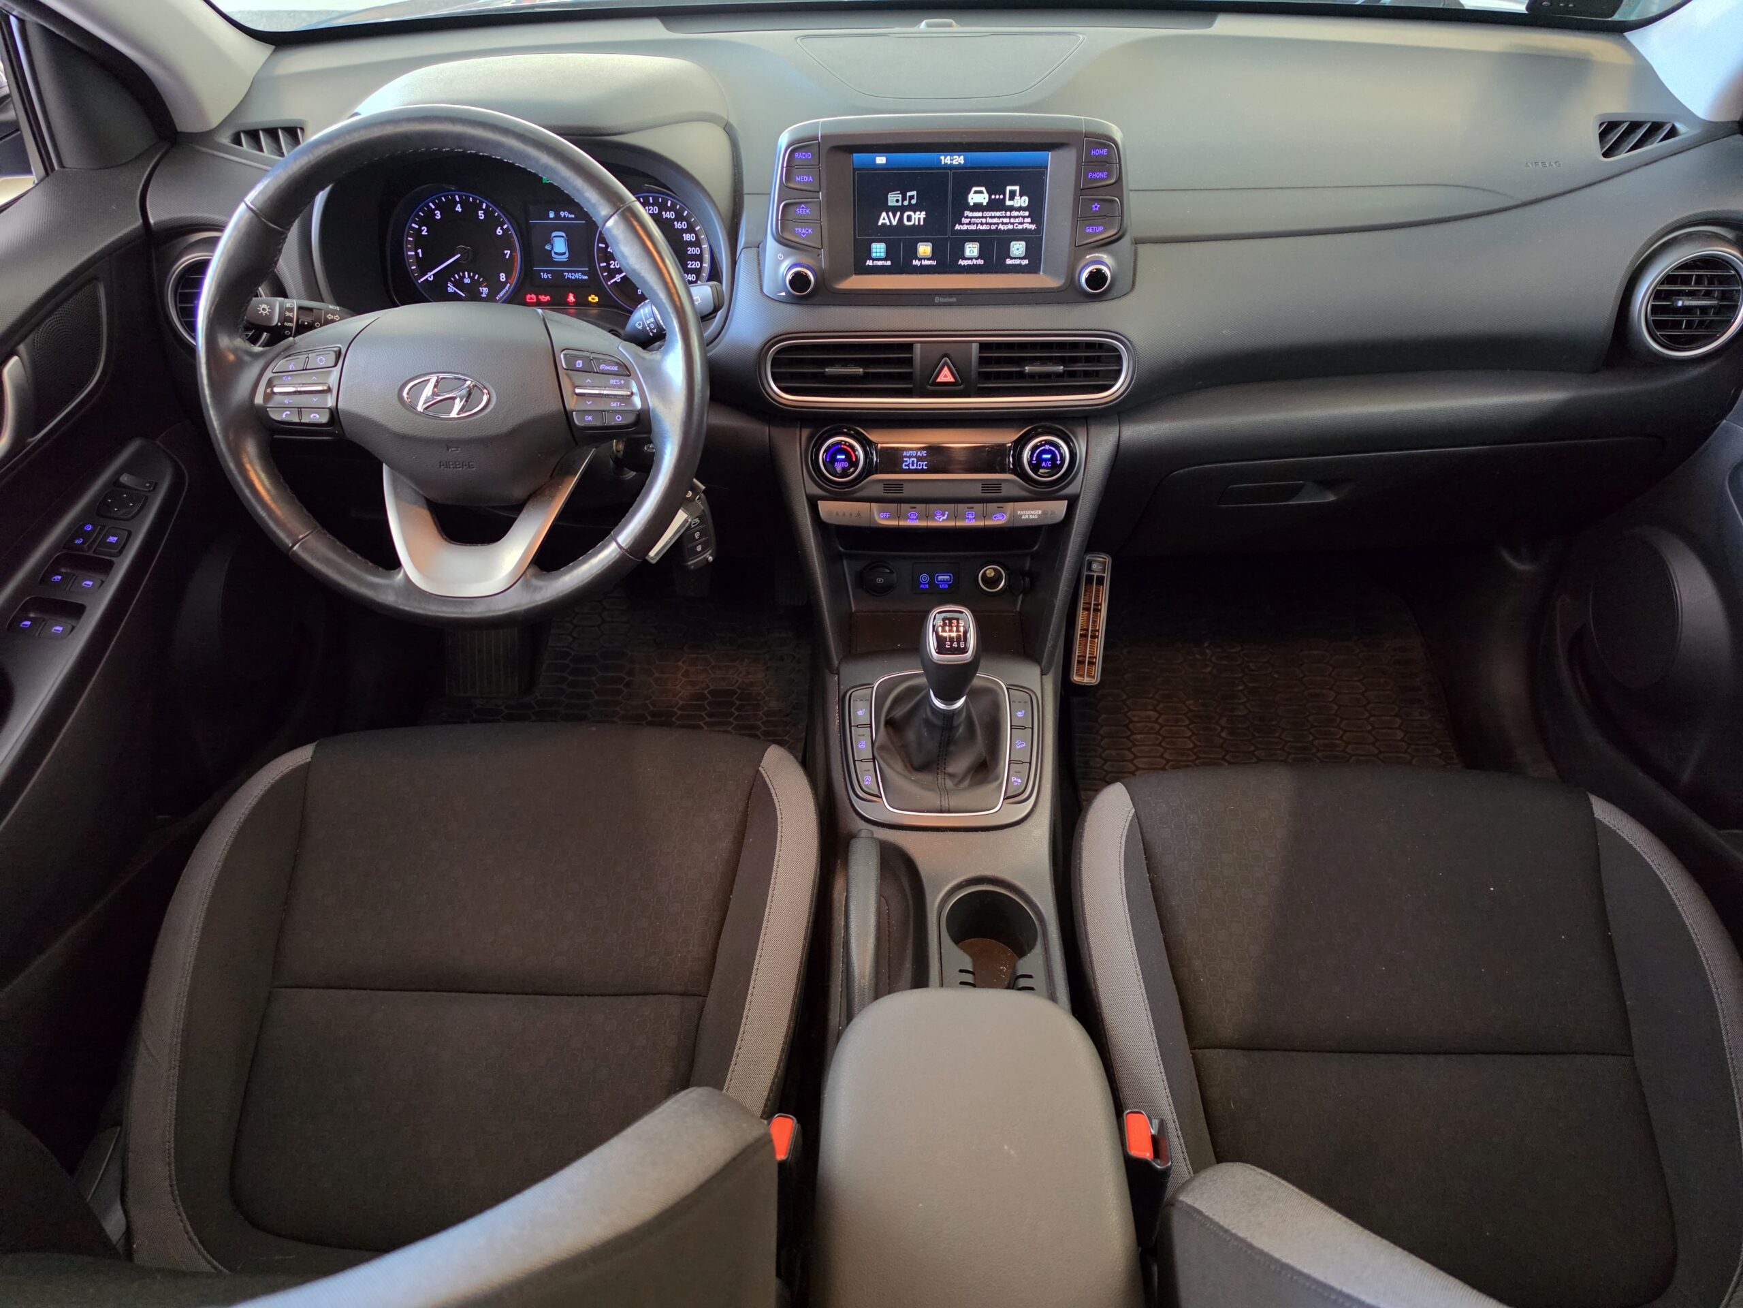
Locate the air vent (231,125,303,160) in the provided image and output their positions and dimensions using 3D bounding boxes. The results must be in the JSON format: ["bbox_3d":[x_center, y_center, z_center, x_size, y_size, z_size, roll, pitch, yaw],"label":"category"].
[{"bbox_3d":[-0.540,-0.459,1.040,0.070,0.038,0.028,0,-7,1],"label":"air vent"}]

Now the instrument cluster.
[{"bbox_3d":[-0.287,-0.367,1.035,0.290,0.130,0.060,0,22,1],"label":"instrument cluster"}]

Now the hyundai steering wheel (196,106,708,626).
[{"bbox_3d":[-0.305,-0.206,0.862,0.372,0.372,0.100,0,11,1],"label":"hyundai steering wheel"}]

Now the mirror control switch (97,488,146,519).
[{"bbox_3d":[-0.593,-0.119,0.915,0.034,0.014,0.030,0,26,1],"label":"mirror control switch"}]

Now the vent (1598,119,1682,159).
[{"bbox_3d":[0.677,-0.453,1.020,0.070,0.038,0.028,0,-7,1],"label":"vent"}]

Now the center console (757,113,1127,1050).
[{"bbox_3d":[0.064,-0.066,0.906,0.280,0.570,0.500,0,37,1],"label":"center console"}]

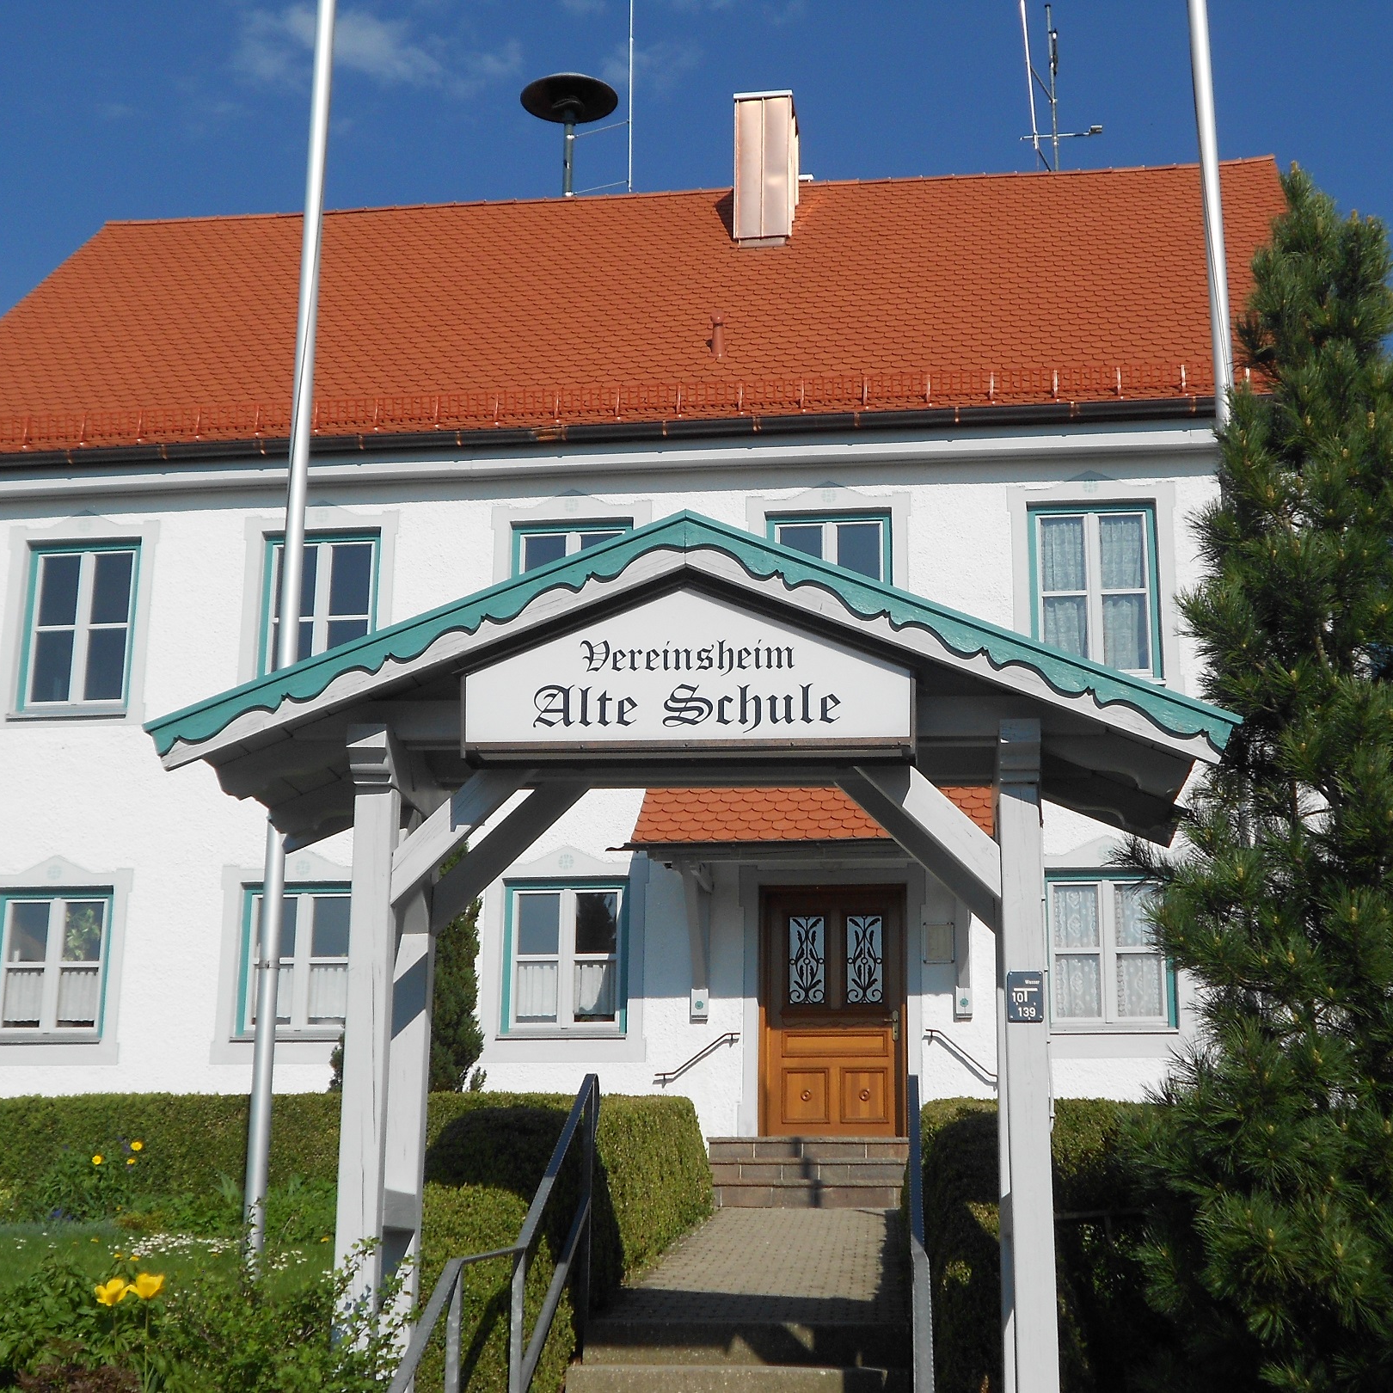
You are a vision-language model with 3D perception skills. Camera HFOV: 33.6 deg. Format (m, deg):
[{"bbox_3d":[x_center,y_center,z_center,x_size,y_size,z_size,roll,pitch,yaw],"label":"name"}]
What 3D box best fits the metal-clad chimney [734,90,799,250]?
[{"bbox_3d":[0.774,-5.638,25.570,0.643,1.850,0.935,-2,-16,7],"label":"metal-clad chimney"}]

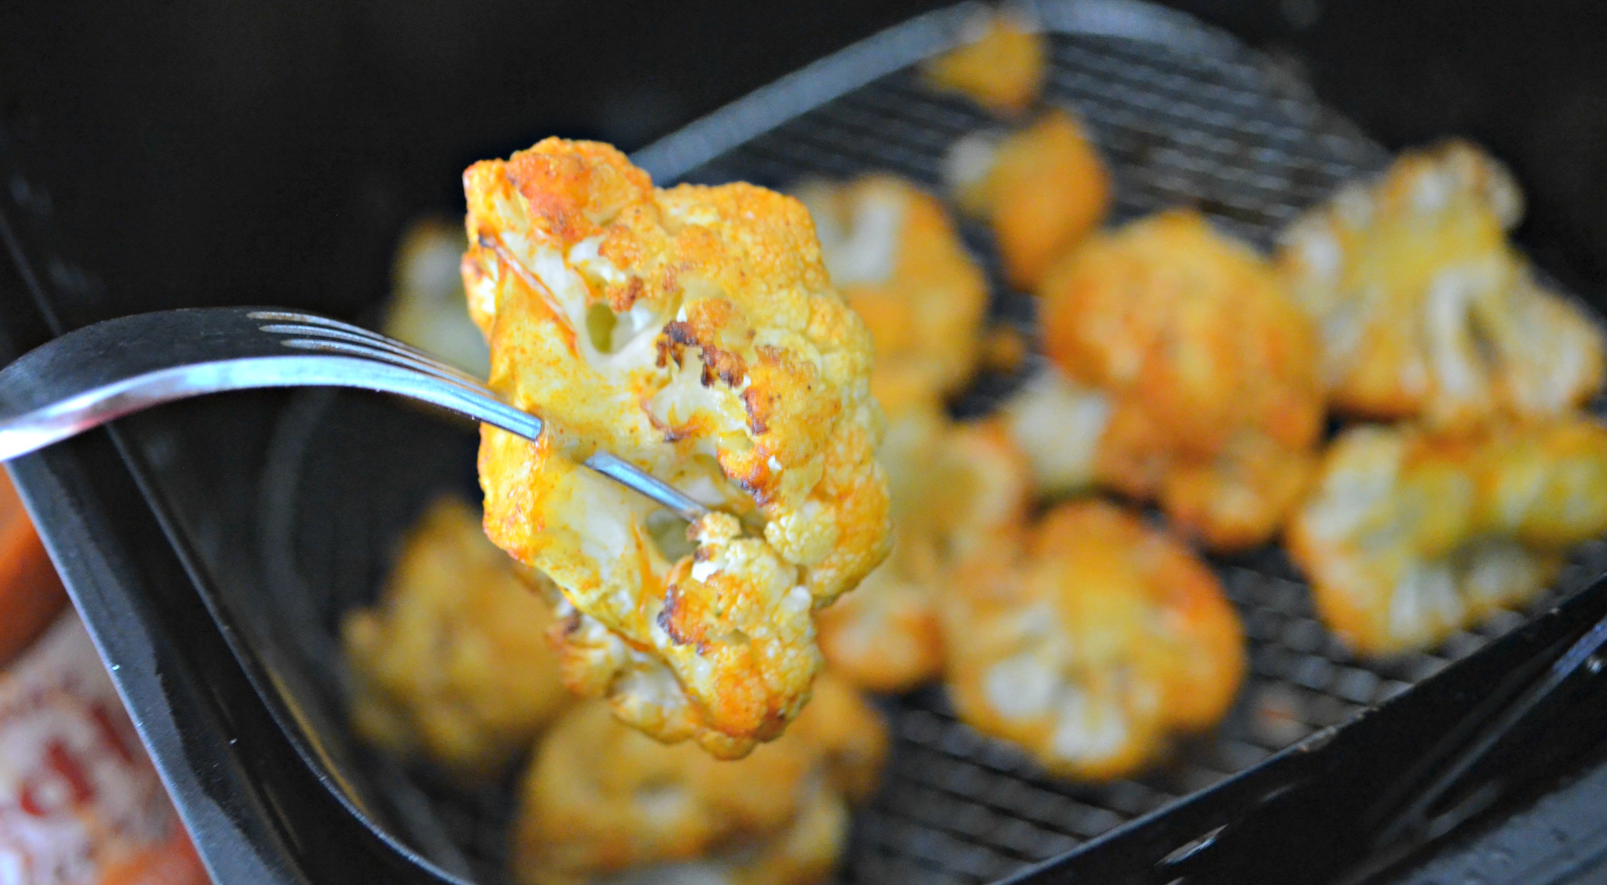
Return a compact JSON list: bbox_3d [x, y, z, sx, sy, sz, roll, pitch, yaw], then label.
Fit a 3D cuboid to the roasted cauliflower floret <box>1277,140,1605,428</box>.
[{"bbox_3d":[0.092,-0.022,0.310,0.045,0.041,0.041,-9,50,0],"label":"roasted cauliflower floret"}]

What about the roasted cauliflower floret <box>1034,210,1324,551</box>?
[{"bbox_3d":[0.053,-0.009,0.303,0.038,0.042,0.050,-9,50,0],"label":"roasted cauliflower floret"}]

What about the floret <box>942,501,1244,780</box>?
[{"bbox_3d":[0.038,0.026,0.284,0.038,0.030,0.037,-9,50,0],"label":"floret"}]

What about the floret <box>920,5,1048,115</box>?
[{"bbox_3d":[0.031,-0.066,0.371,0.021,0.017,0.020,-9,50,0],"label":"floret"}]

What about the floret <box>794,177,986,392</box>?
[{"bbox_3d":[0.012,-0.024,0.330,0.032,0.028,0.039,-9,50,0],"label":"floret"}]

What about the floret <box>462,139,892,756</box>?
[{"bbox_3d":[-0.012,0.000,0.206,0.037,0.058,0.036,-6,7,-3],"label":"floret"}]

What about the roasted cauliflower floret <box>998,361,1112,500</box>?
[{"bbox_3d":[0.038,-0.002,0.317,0.018,0.015,0.023,-9,50,0],"label":"roasted cauliflower floret"}]

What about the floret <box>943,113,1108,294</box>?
[{"bbox_3d":[0.036,-0.039,0.343,0.025,0.023,0.033,-9,50,0],"label":"floret"}]

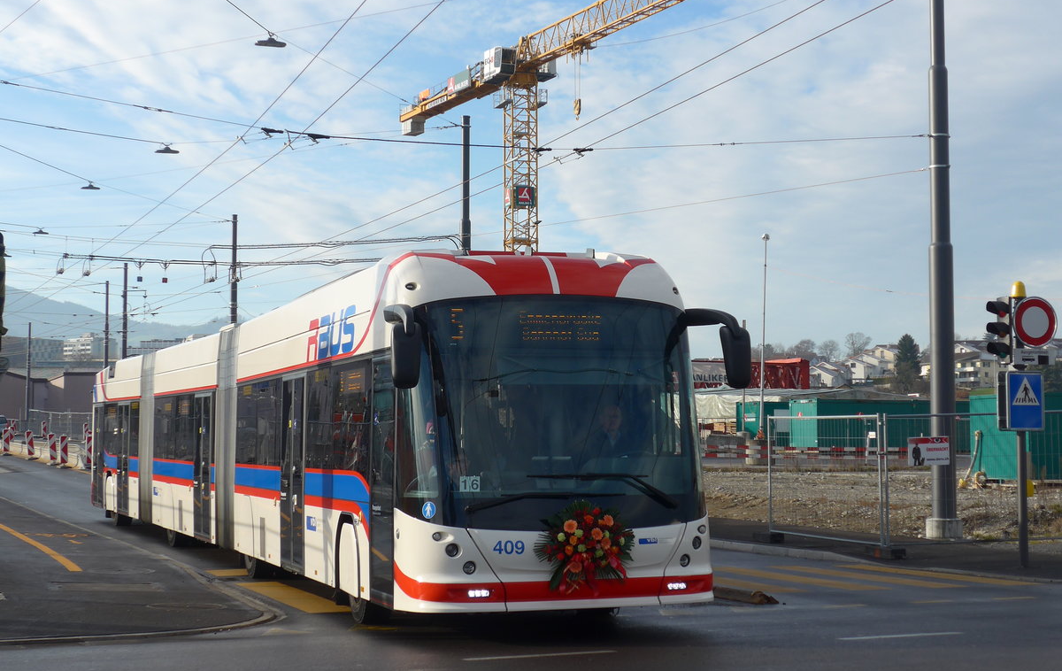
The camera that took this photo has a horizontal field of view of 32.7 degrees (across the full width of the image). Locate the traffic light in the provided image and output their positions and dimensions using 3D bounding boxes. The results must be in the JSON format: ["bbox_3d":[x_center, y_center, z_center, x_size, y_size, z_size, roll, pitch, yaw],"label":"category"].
[{"bbox_3d":[5.607,-0.069,21.700,0.360,0.800,0.270,2,-4,-27],"label":"traffic light"}]

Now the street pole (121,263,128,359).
[{"bbox_3d":[-21.819,1.081,97.191,0.340,10.000,0.340,0,-4,0],"label":"street pole"}]

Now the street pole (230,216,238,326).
[{"bbox_3d":[-12.102,0.052,73.691,0.340,10.000,0.340,0,-4,0],"label":"street pole"}]

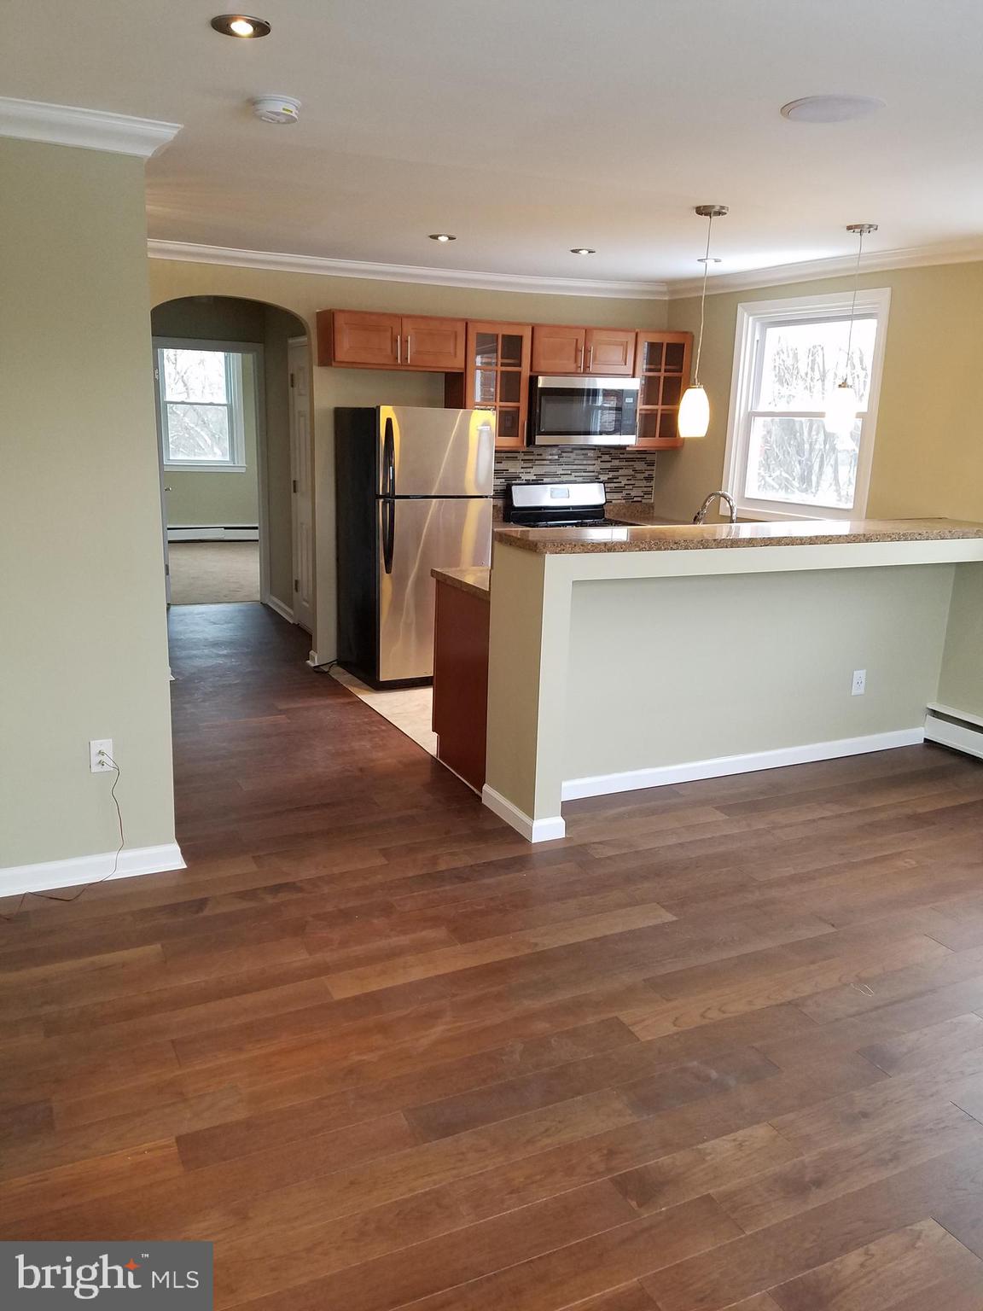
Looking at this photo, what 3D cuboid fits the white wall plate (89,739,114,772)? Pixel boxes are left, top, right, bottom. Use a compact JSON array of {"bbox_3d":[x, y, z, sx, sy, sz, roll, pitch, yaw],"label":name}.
[{"bbox_3d":[-1.319,0.343,3.333,0.070,0.112,0.010,-5,16,-25],"label":"white wall plate"}]

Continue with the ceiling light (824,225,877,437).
[{"bbox_3d":[1.549,-1.395,4.254,0.135,0.860,0.135,-5,16,-25],"label":"ceiling light"}]

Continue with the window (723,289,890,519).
[{"bbox_3d":[1.839,-1.436,5.872,0.110,1.319,1.239,-5,16,-25],"label":"window"}]

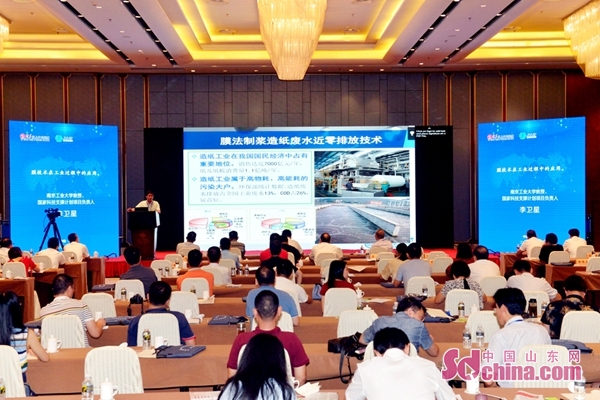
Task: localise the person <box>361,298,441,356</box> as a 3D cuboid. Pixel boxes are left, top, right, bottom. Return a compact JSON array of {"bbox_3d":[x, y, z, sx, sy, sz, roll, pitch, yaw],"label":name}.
[{"bbox_3d":[0.712,1.316,6.200,0.570,1.200,0.880,0,0,7],"label":"person"}]

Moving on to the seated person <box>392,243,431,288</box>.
[{"bbox_3d":[1.447,1.253,11.250,0.520,1.340,0.750,0,0,0],"label":"seated person"}]

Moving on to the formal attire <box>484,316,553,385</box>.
[{"bbox_3d":[1.511,1.112,6.020,0.470,0.640,0.440,0,0,-17],"label":"formal attire"}]

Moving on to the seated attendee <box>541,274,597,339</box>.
[{"bbox_3d":[2.506,1.328,8.000,0.560,1.250,0.750,0,0,0],"label":"seated attendee"}]

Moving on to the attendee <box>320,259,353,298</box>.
[{"bbox_3d":[0.409,1.282,9.450,0.460,1.260,0.800,0,0,17],"label":"attendee"}]

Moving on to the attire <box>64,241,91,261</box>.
[{"bbox_3d":[-4.185,1.086,16.300,0.500,0.640,0.420,0,0,14],"label":"attire"}]

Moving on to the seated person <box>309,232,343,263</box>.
[{"bbox_3d":[0.503,1.285,16.450,0.580,1.290,0.750,0,0,0],"label":"seated person"}]

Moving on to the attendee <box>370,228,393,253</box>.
[{"bbox_3d":[1.599,1.207,16.800,0.480,1.260,0.800,0,0,-2],"label":"attendee"}]

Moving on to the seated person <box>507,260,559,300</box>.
[{"bbox_3d":[2.645,1.325,9.900,0.580,1.250,0.780,0,0,-7],"label":"seated person"}]

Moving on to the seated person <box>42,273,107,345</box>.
[{"bbox_3d":[-2.035,1.297,7.750,0.530,1.260,0.820,0,0,7],"label":"seated person"}]

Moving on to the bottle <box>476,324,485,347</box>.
[{"bbox_3d":[1.375,1.037,6.600,0.062,0.170,0.062,0,0,0],"label":"bottle"}]

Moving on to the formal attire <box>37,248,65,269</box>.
[{"bbox_3d":[-4.301,1.118,15.000,0.520,0.620,0.450,0,0,12],"label":"formal attire"}]

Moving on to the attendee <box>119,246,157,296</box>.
[{"bbox_3d":[-2.081,1.257,11.100,0.500,1.330,0.800,0,0,5],"label":"attendee"}]

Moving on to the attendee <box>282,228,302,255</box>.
[{"bbox_3d":[-0.239,1.293,18.000,0.540,1.280,0.750,0,0,0],"label":"attendee"}]

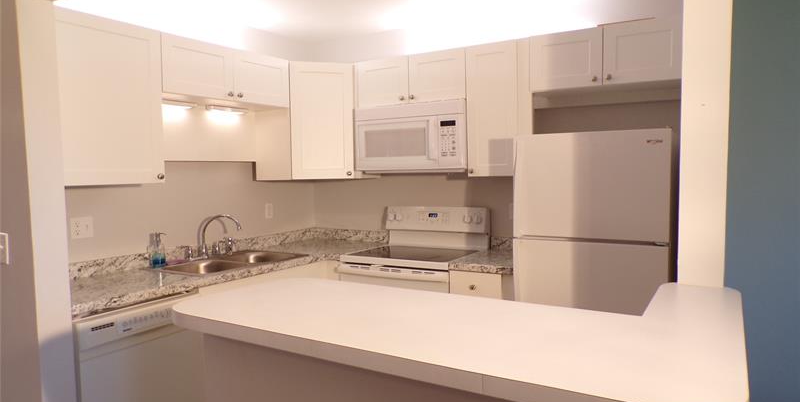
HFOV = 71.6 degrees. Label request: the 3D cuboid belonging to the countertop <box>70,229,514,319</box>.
[{"bbox_3d":[-0.453,0.334,2.887,1.830,0.126,2.200,1,3,31],"label":"countertop"}]

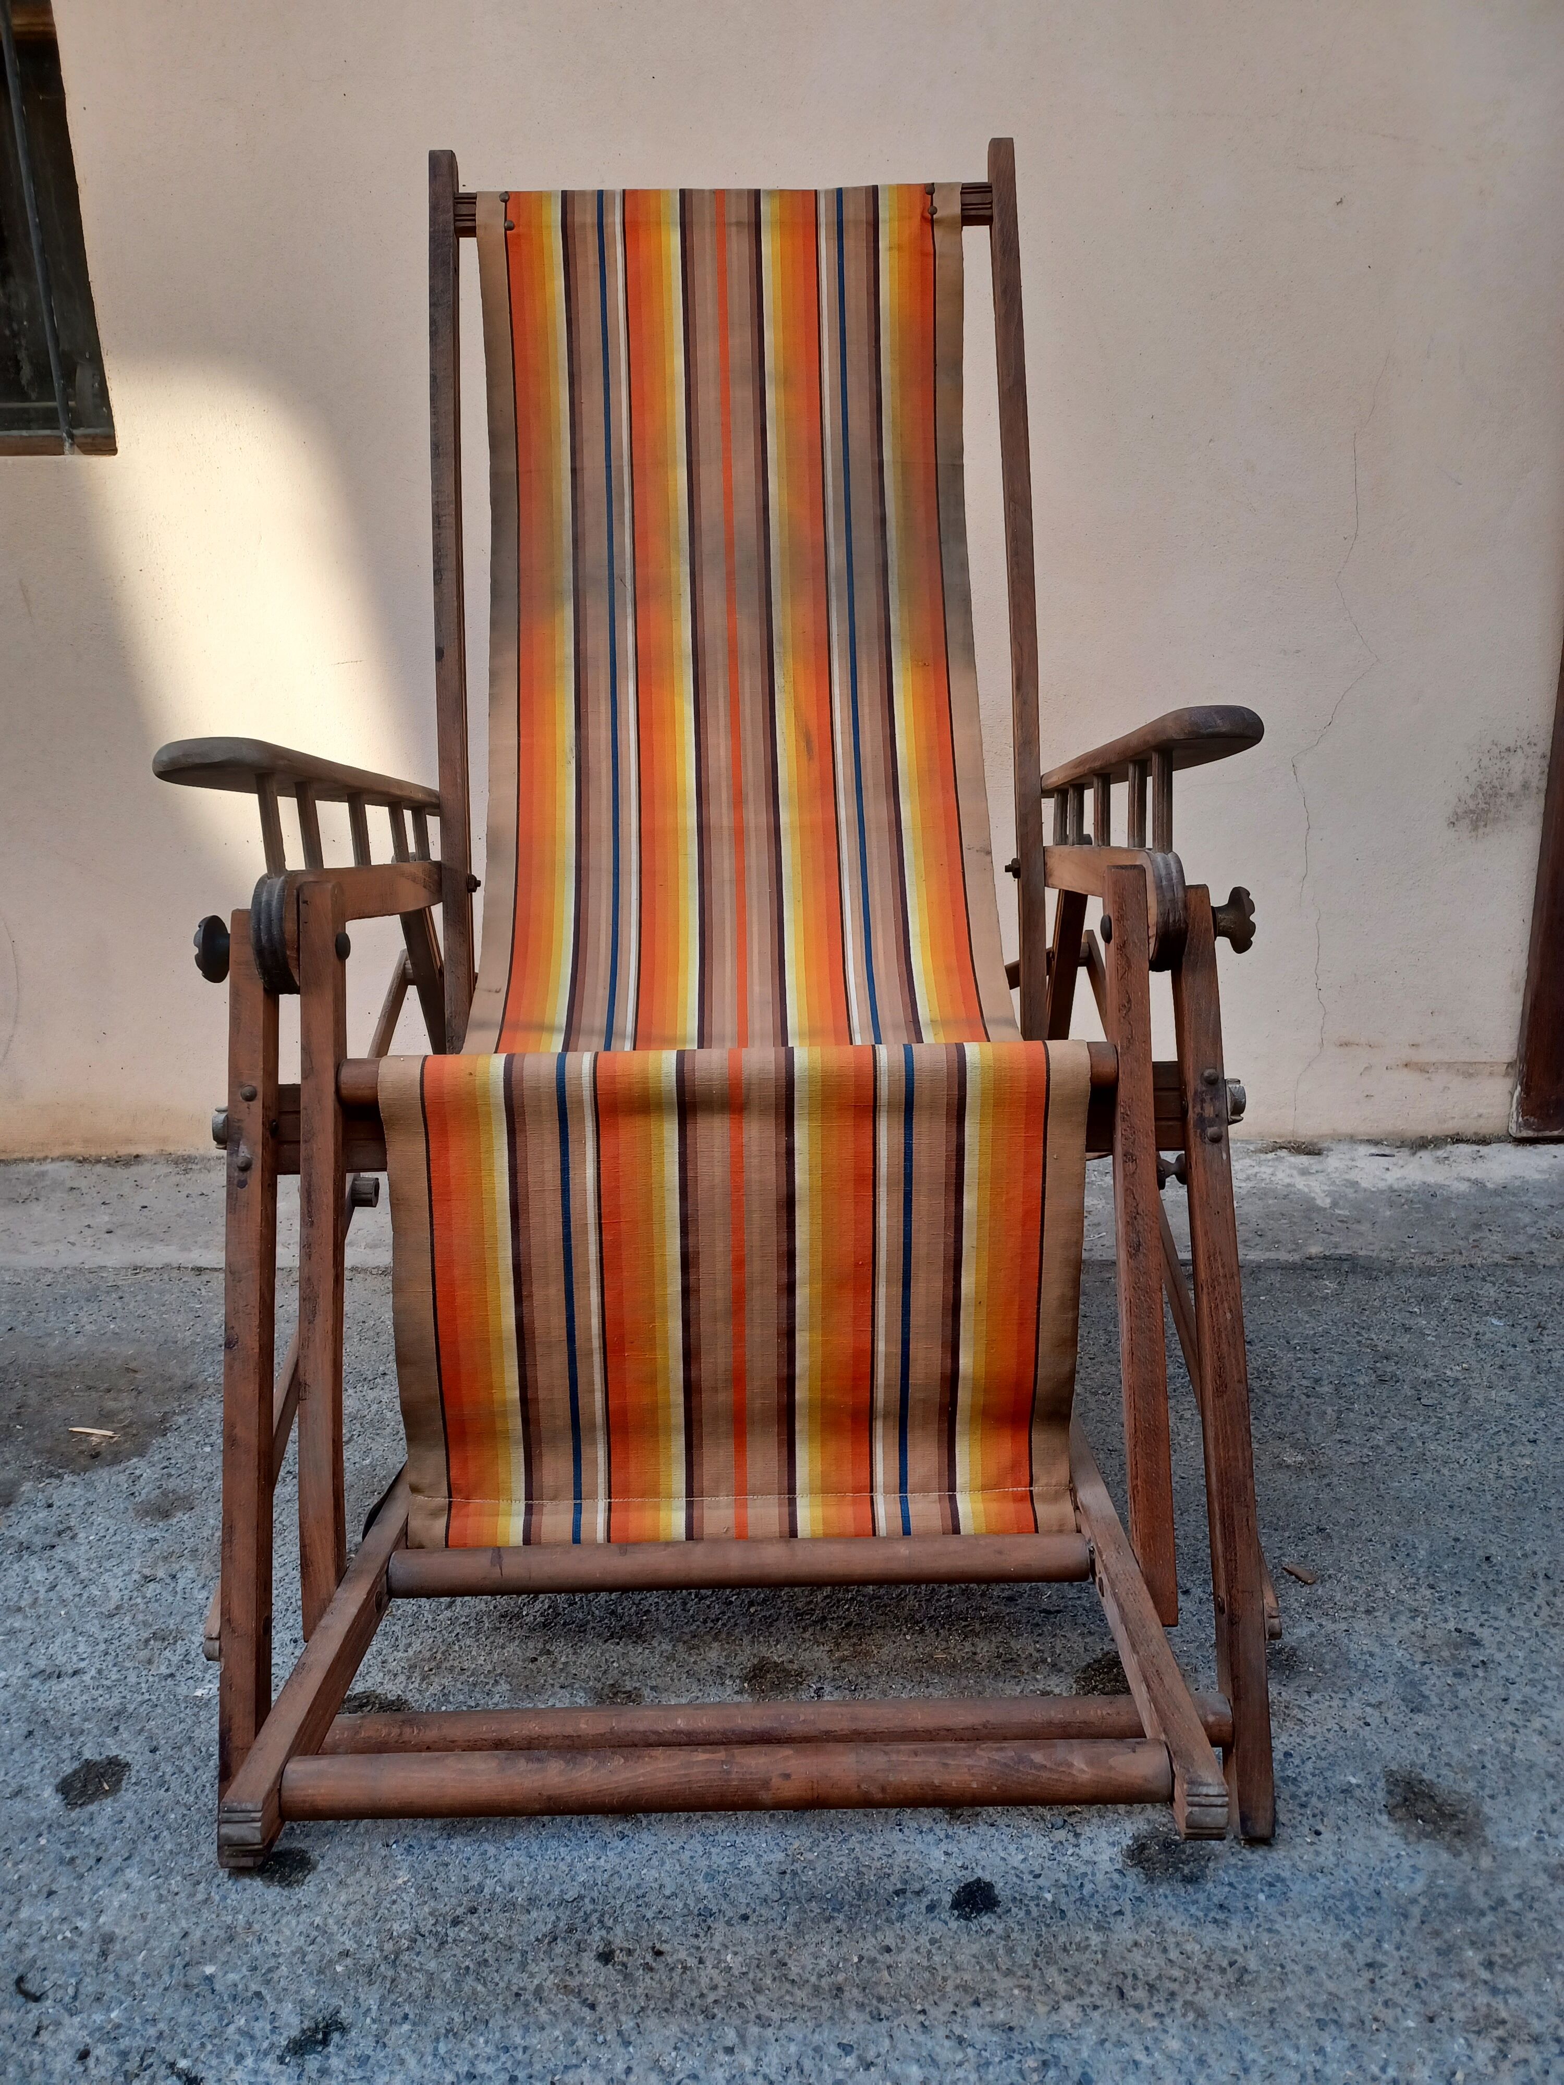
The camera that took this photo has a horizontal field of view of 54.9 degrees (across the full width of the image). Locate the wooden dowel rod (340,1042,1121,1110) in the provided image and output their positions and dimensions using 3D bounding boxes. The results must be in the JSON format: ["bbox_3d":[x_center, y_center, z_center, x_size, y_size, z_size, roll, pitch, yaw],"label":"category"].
[{"bbox_3d":[-0.033,0.021,0.941,0.488,0.030,0.030,-1,16,0],"label":"wooden dowel rod"}]

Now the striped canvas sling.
[{"bbox_3d":[-0.040,-0.226,1.186,0.451,0.957,0.700,-1,16,0],"label":"striped canvas sling"}]

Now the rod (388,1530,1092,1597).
[{"bbox_3d":[-0.027,0.340,0.977,0.456,0.030,0.030,-1,16,0],"label":"rod"}]

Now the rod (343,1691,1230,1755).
[{"bbox_3d":[-0.021,0.396,0.867,0.558,0.031,0.031,-1,16,0],"label":"rod"}]

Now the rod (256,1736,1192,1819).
[{"bbox_3d":[-0.028,0.379,0.773,0.458,0.032,0.032,-1,16,0],"label":"rod"}]

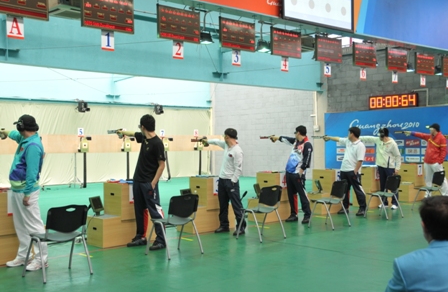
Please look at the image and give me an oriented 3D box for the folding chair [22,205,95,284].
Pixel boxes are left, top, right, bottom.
[{"bbox_3d":[-1.841,1.038,6.347,0.520,0.800,0.570,-1,0,45],"label":"folding chair"}]

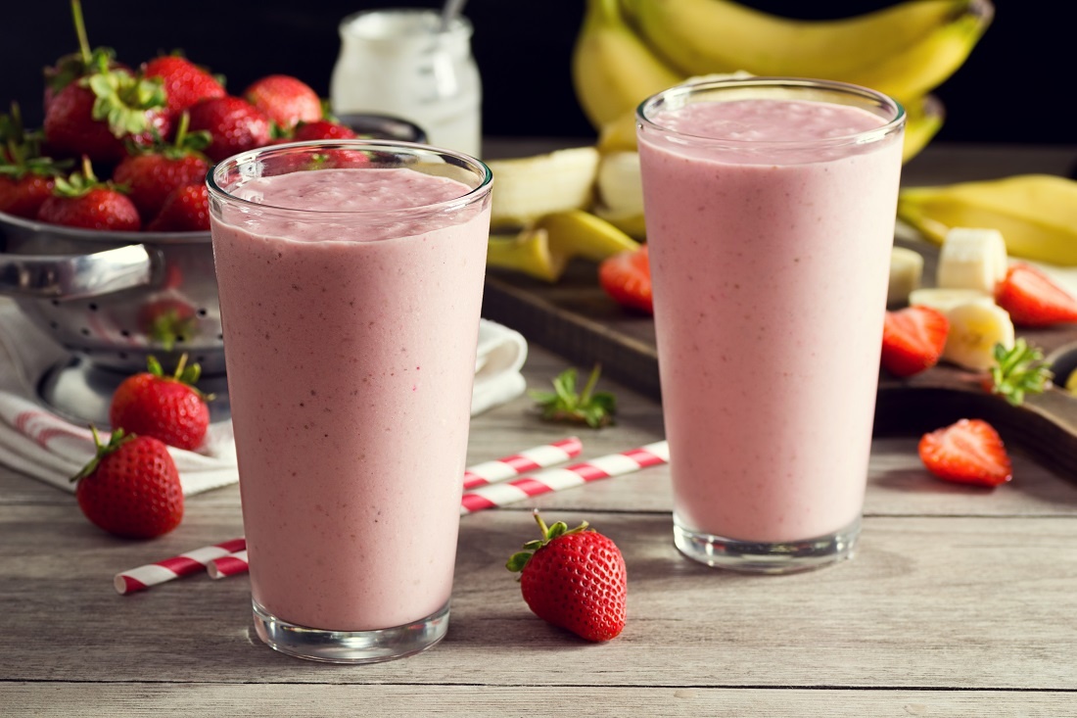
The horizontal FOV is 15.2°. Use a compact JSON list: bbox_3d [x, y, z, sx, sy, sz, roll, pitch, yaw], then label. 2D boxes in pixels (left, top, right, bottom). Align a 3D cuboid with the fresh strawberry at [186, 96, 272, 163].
[{"bbox_3d":[-0.114,-0.084,1.485,0.034,0.033,0.033,0,18,0],"label":"fresh strawberry"}]

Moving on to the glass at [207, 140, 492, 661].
[{"bbox_3d":[-0.059,0.015,1.273,0.088,0.150,0.088,0,18,0],"label":"glass"}]

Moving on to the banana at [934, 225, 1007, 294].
[{"bbox_3d":[0.168,-0.038,1.573,0.027,0.026,0.027,0,18,0],"label":"banana"}]

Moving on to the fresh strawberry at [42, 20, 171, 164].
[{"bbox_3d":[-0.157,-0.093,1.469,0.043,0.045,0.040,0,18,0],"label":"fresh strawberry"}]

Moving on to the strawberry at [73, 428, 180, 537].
[{"bbox_3d":[-0.140,0.043,1.373,0.039,0.036,0.036,55,12,17],"label":"strawberry"}]

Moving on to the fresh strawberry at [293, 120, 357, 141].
[{"bbox_3d":[-0.078,-0.080,1.503,0.032,0.032,0.032,0,18,0],"label":"fresh strawberry"}]

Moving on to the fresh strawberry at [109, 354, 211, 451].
[{"bbox_3d":[-0.135,0.017,1.445,0.035,0.035,0.037,16,61,-5],"label":"fresh strawberry"}]

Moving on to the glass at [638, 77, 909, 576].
[{"bbox_3d":[0.077,-0.009,1.350,0.088,0.150,0.088,0,18,0],"label":"glass"}]

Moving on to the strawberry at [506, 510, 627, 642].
[{"bbox_3d":[0.010,0.071,1.289,0.041,0.035,0.035,51,13,16],"label":"strawberry"}]

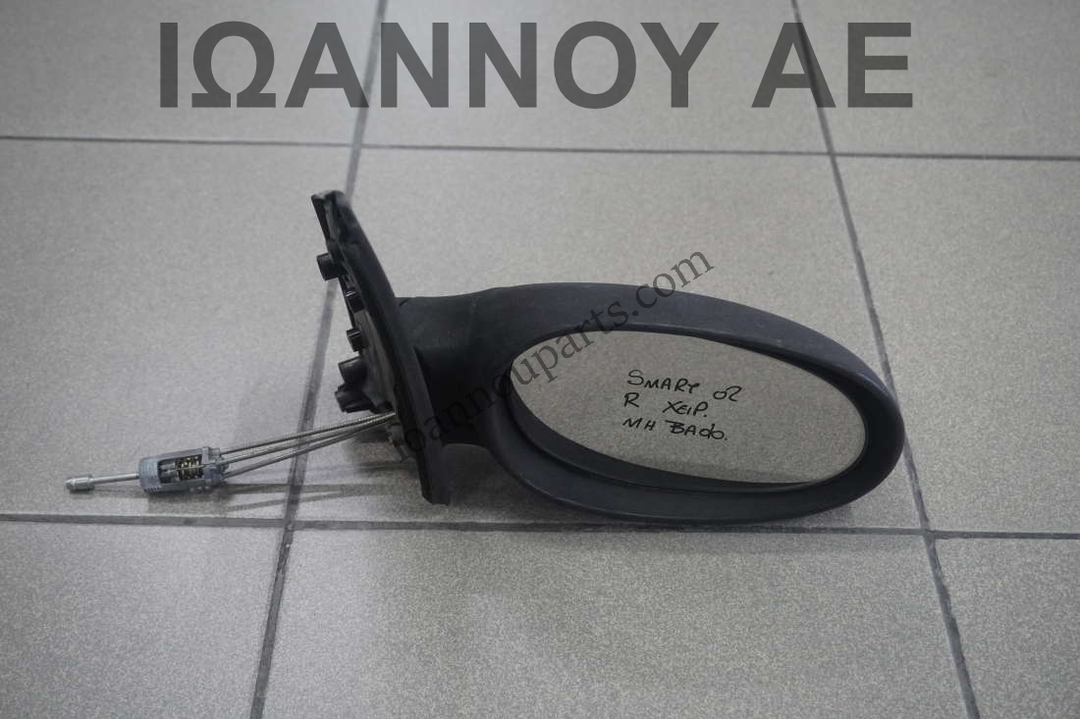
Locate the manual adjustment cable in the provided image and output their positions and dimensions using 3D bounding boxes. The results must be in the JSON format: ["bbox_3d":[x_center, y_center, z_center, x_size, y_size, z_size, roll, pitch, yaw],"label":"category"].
[{"bbox_3d":[-0.154,0.046,0.614,0.174,0.022,0.020,-11,45,6],"label":"manual adjustment cable"}]

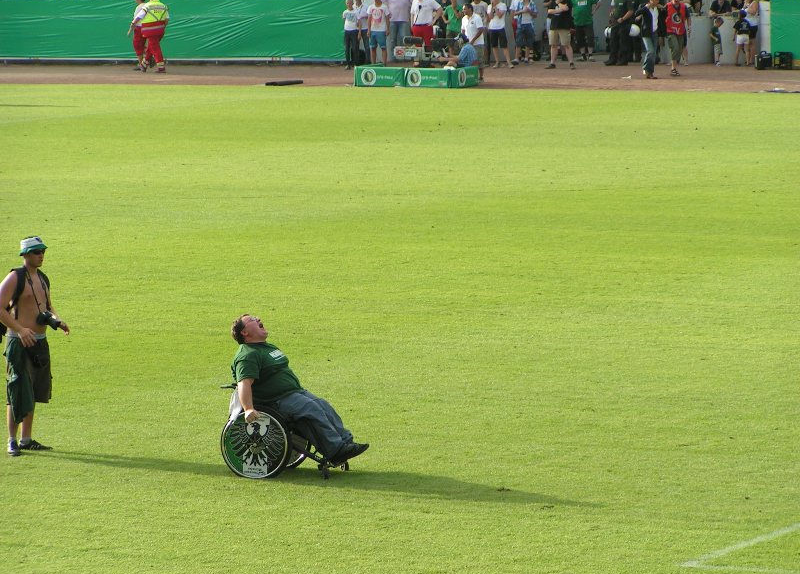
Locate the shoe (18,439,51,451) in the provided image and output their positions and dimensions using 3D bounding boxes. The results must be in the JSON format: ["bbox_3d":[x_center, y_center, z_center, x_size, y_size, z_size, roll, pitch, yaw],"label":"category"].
[{"bbox_3d":[-3.104,1.347,38.853,0.295,0.105,0.110,1,6,6],"label":"shoe"}]

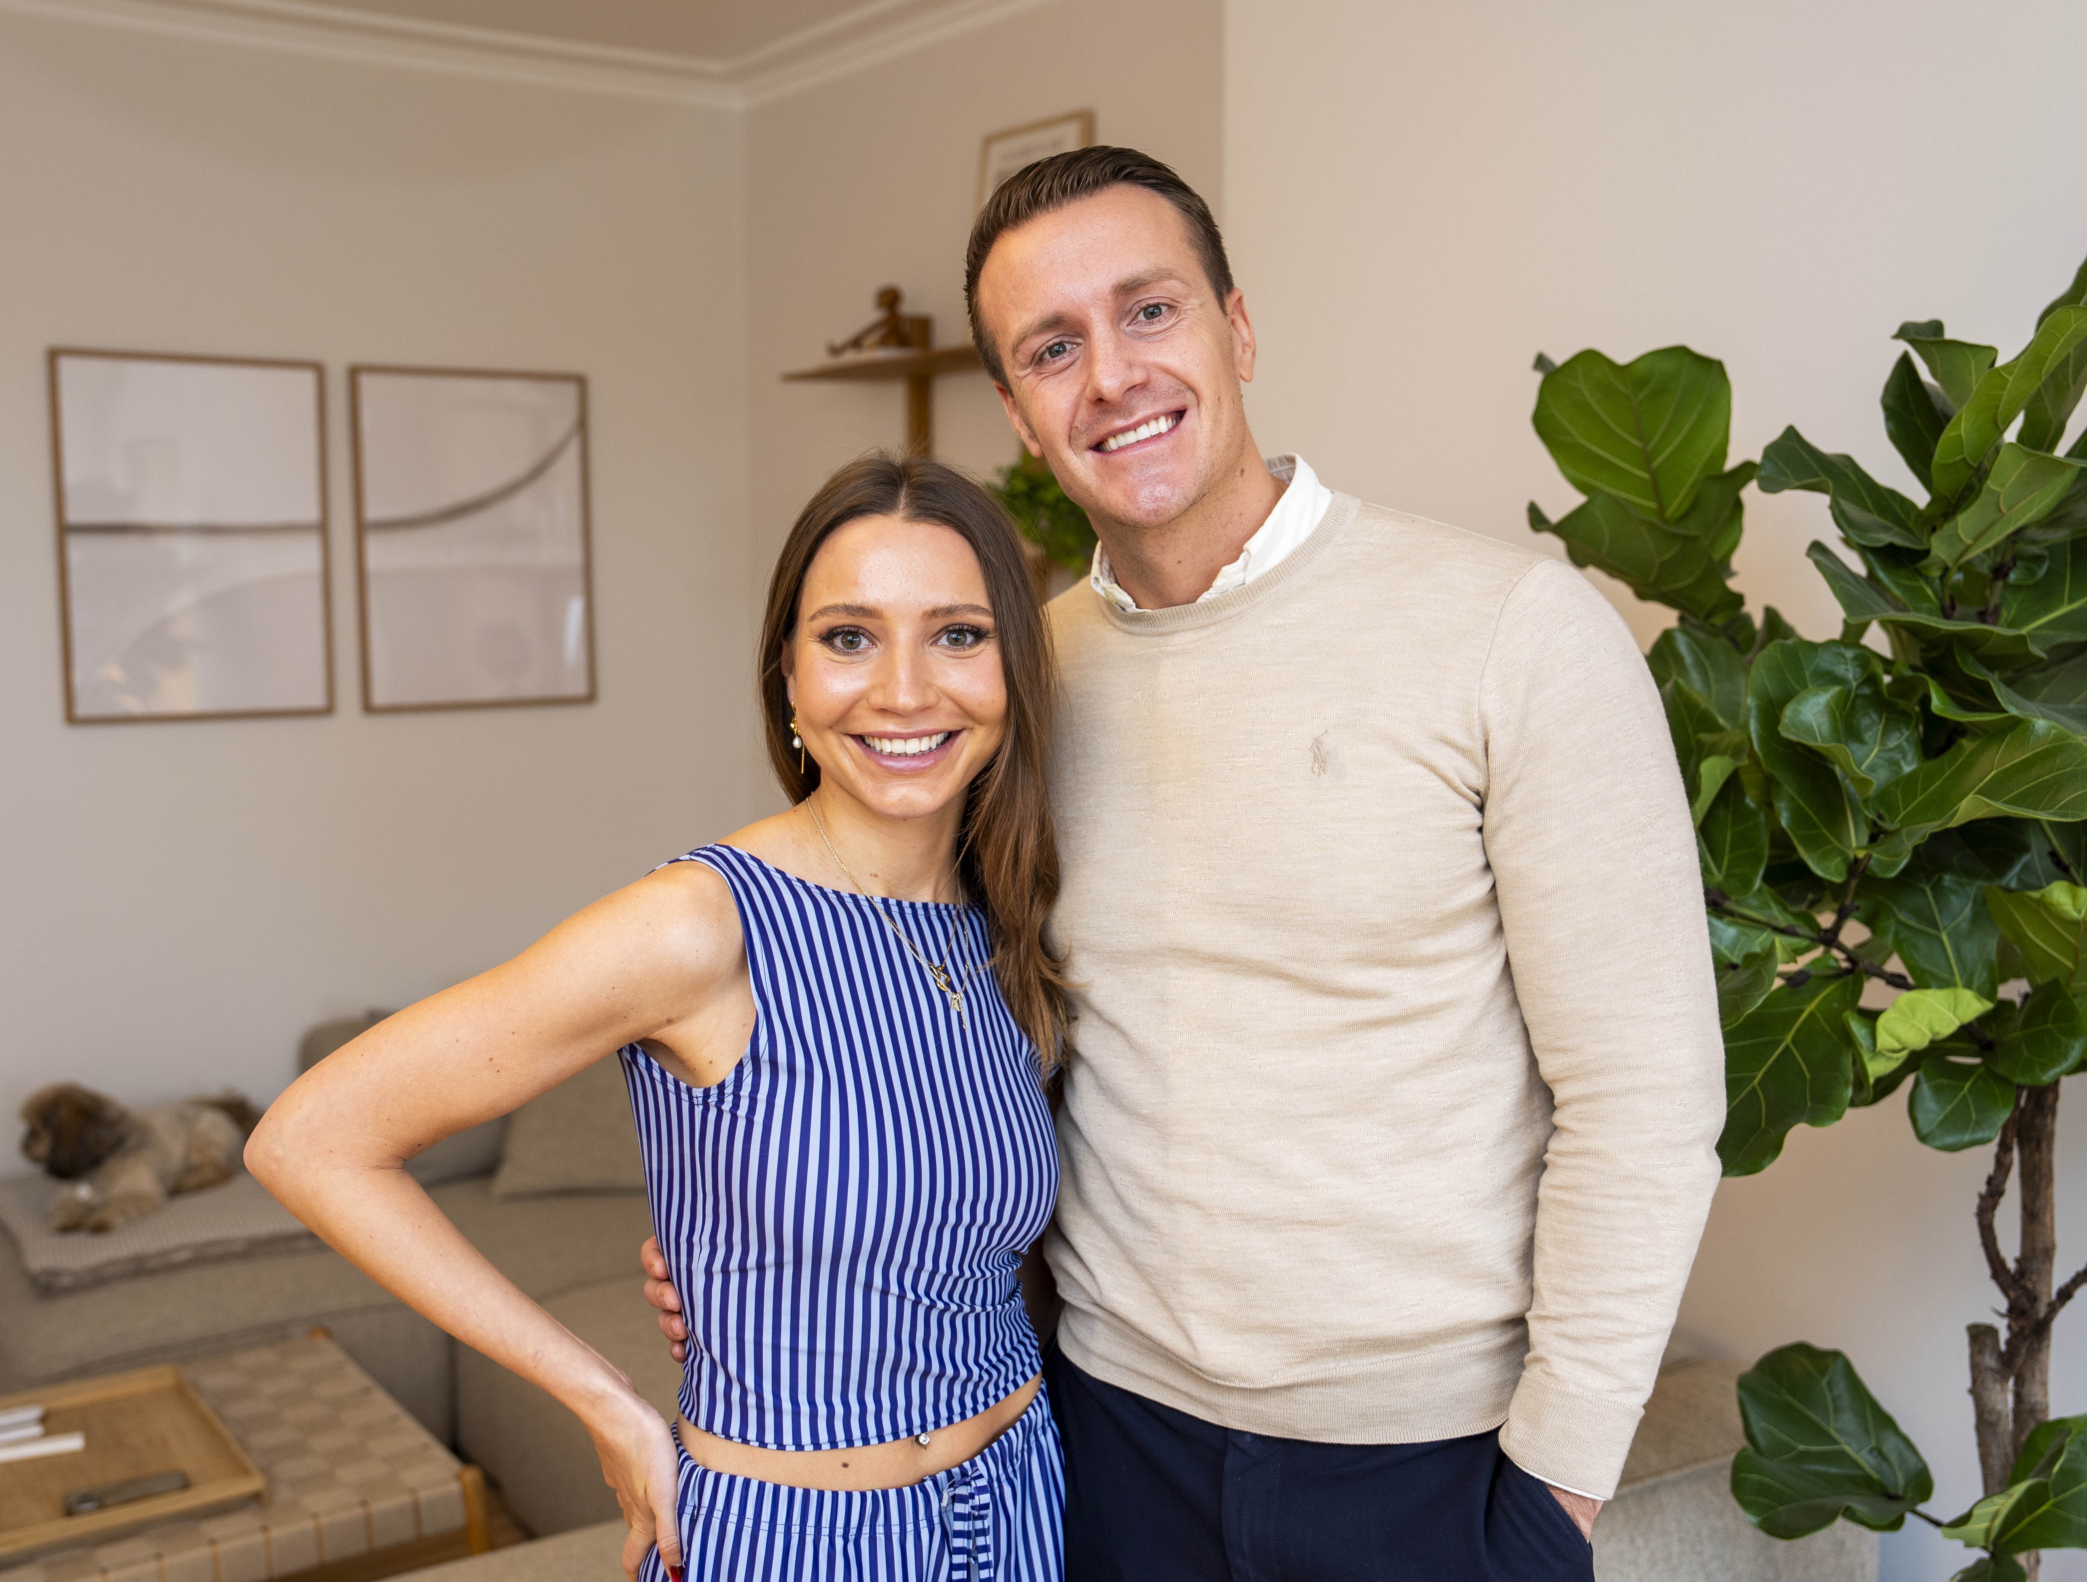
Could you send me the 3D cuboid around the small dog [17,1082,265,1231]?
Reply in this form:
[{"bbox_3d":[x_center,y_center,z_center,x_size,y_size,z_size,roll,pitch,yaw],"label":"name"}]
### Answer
[{"bbox_3d":[-1.665,0.644,4.038,0.240,0.225,0.440,5,8,37],"label":"small dog"}]

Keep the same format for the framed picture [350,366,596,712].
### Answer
[{"bbox_3d":[-1.208,-0.533,4.636,0.513,0.710,0.025,-5,8,-36],"label":"framed picture"}]

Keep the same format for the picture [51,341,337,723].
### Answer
[{"bbox_3d":[-1.670,-0.497,4.295,0.513,0.710,0.025,-5,8,-36],"label":"picture"}]

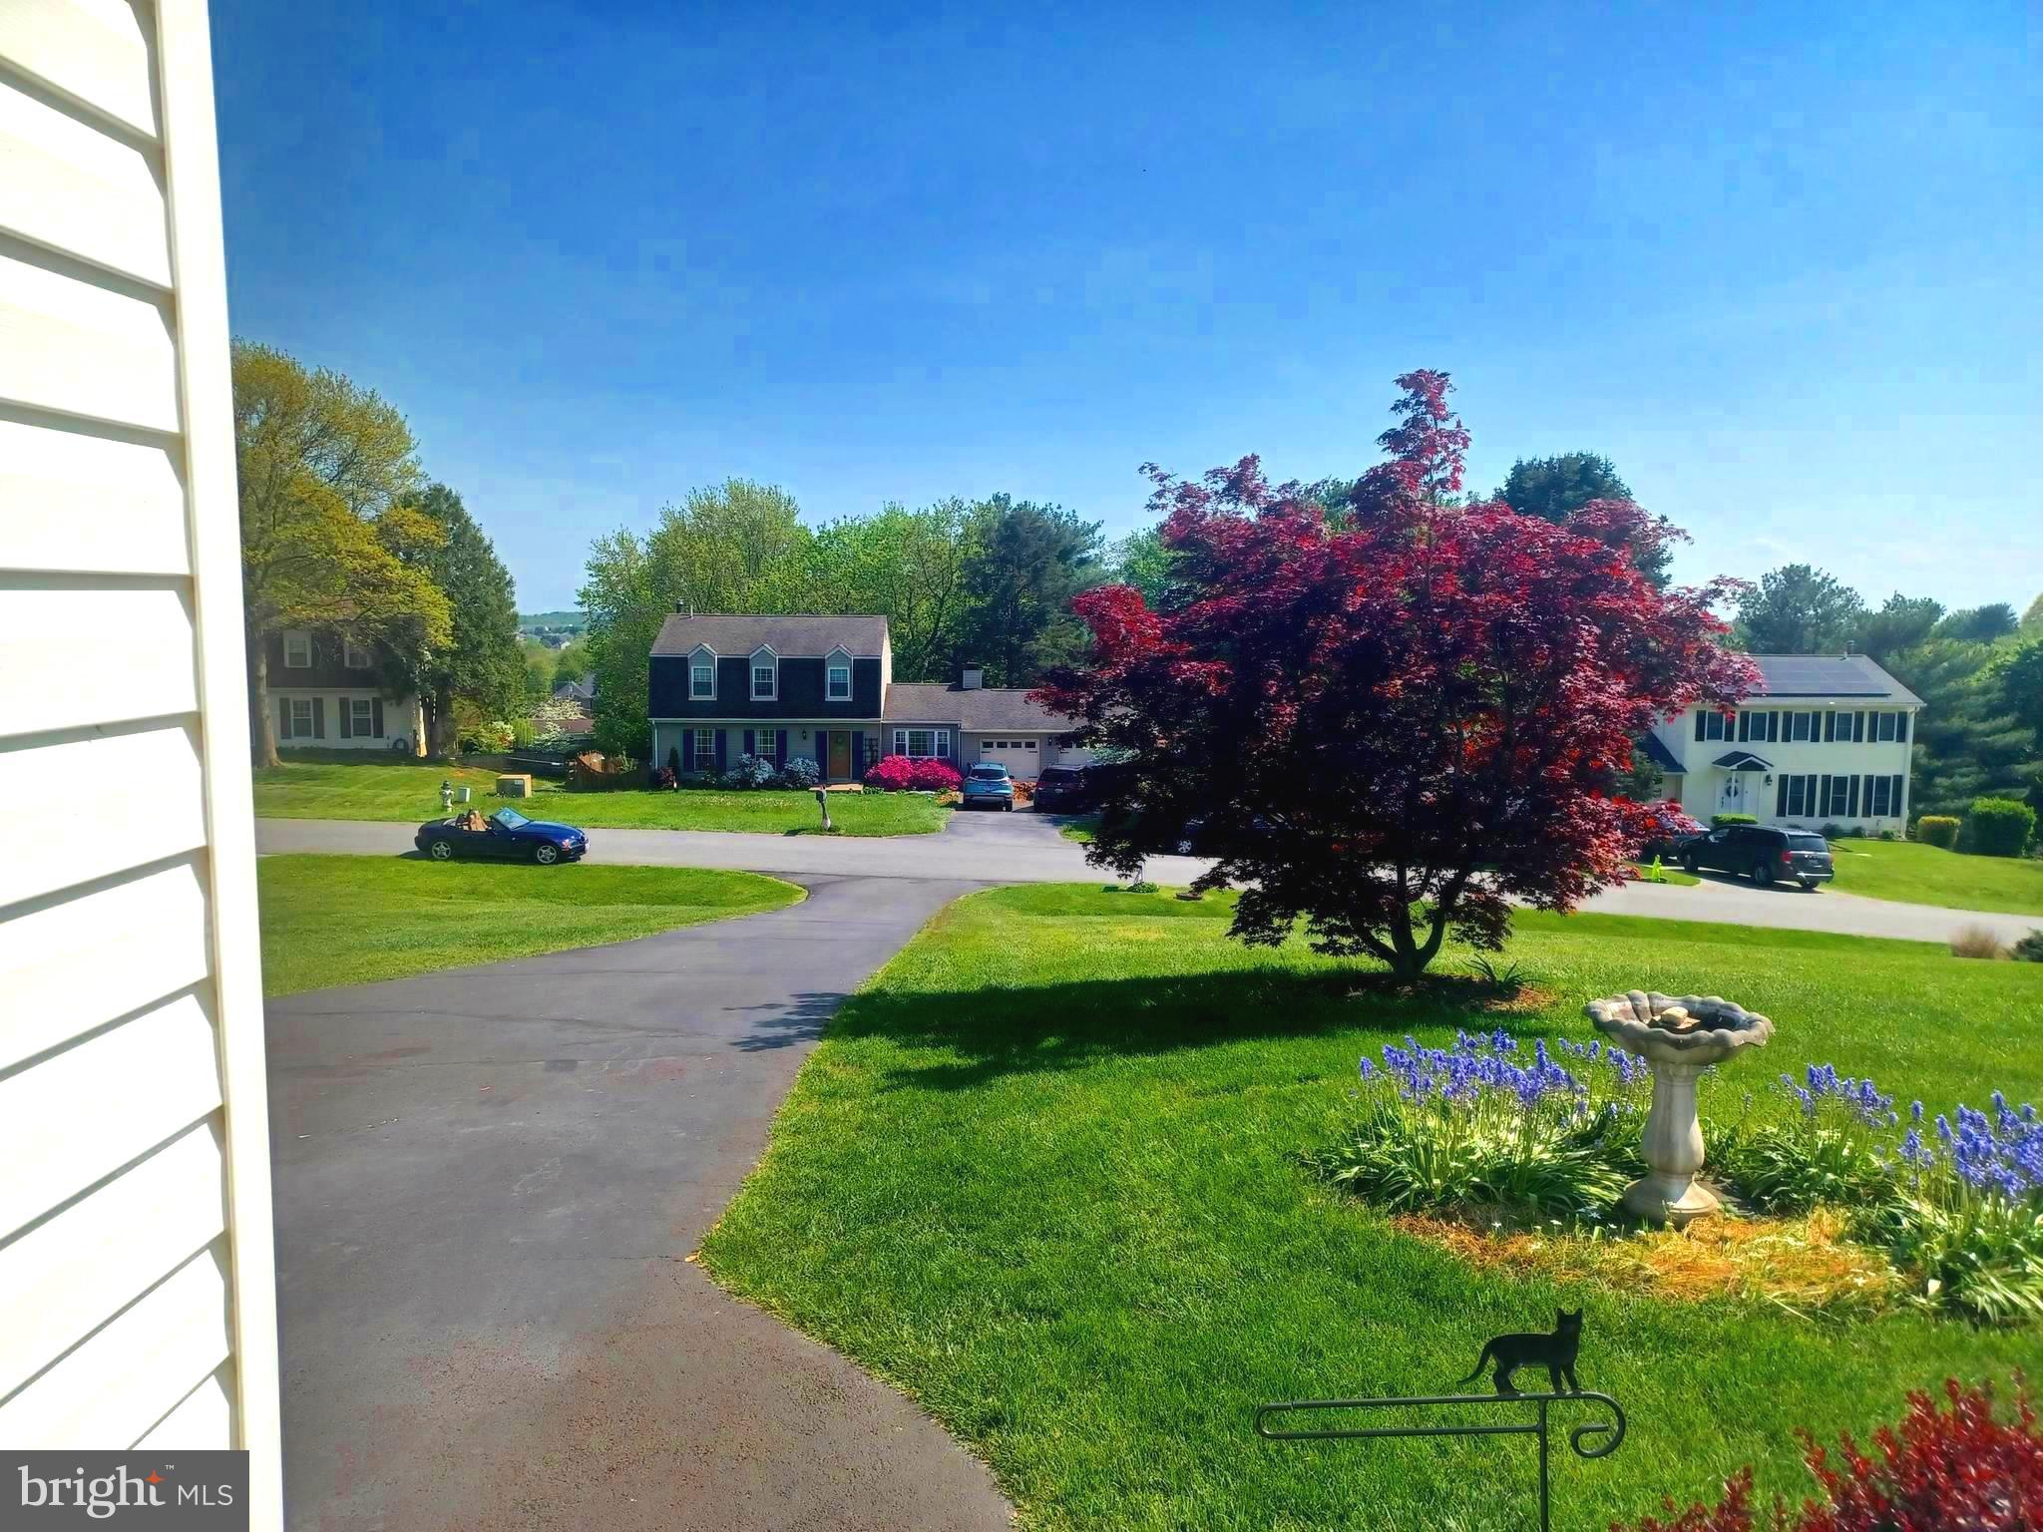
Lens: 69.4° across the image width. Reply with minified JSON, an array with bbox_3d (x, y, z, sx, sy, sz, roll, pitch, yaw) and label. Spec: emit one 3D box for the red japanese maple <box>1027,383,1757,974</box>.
[{"bbox_3d":[3.206,-0.734,12.284,5.800,5.050,5.600,0,5,0],"label":"red japanese maple"}]

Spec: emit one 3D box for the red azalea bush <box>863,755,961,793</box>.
[{"bbox_3d":[-4.491,0.341,61.085,3.900,1.400,1.800,0,5,0],"label":"red azalea bush"}]

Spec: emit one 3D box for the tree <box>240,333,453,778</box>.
[{"bbox_3d":[-27.320,-7.663,52.520,12.000,15.500,11.700,0,5,0],"label":"tree"}]

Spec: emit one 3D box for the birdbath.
[{"bbox_3d":[2.012,1.061,4.535,0.530,0.620,0.530,0,5,0],"label":"birdbath"}]

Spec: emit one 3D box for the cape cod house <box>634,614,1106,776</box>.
[{"bbox_3d":[-5.700,-3.045,65.997,20.200,7.350,8.600,0,5,1],"label":"cape cod house"}]

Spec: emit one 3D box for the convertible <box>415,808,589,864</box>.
[{"bbox_3d":[-12.181,1.580,34.787,4.030,1.280,1.700,2,5,3],"label":"convertible"}]

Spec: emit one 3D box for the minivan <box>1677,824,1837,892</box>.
[{"bbox_3d":[23.350,2.736,47.261,2.000,1.750,5.140,2,4,-17],"label":"minivan"}]

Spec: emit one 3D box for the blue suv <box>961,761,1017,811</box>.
[{"bbox_3d":[-1.264,0.665,57.098,1.870,1.680,4.550,0,5,1],"label":"blue suv"}]

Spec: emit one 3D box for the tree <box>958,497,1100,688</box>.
[{"bbox_3d":[0.577,-7.465,81.659,8.000,15.000,8.000,0,5,0],"label":"tree"}]

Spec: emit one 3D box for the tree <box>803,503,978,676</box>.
[{"bbox_3d":[-7.230,-7.365,81.669,9.800,14.800,9.500,0,5,0],"label":"tree"}]

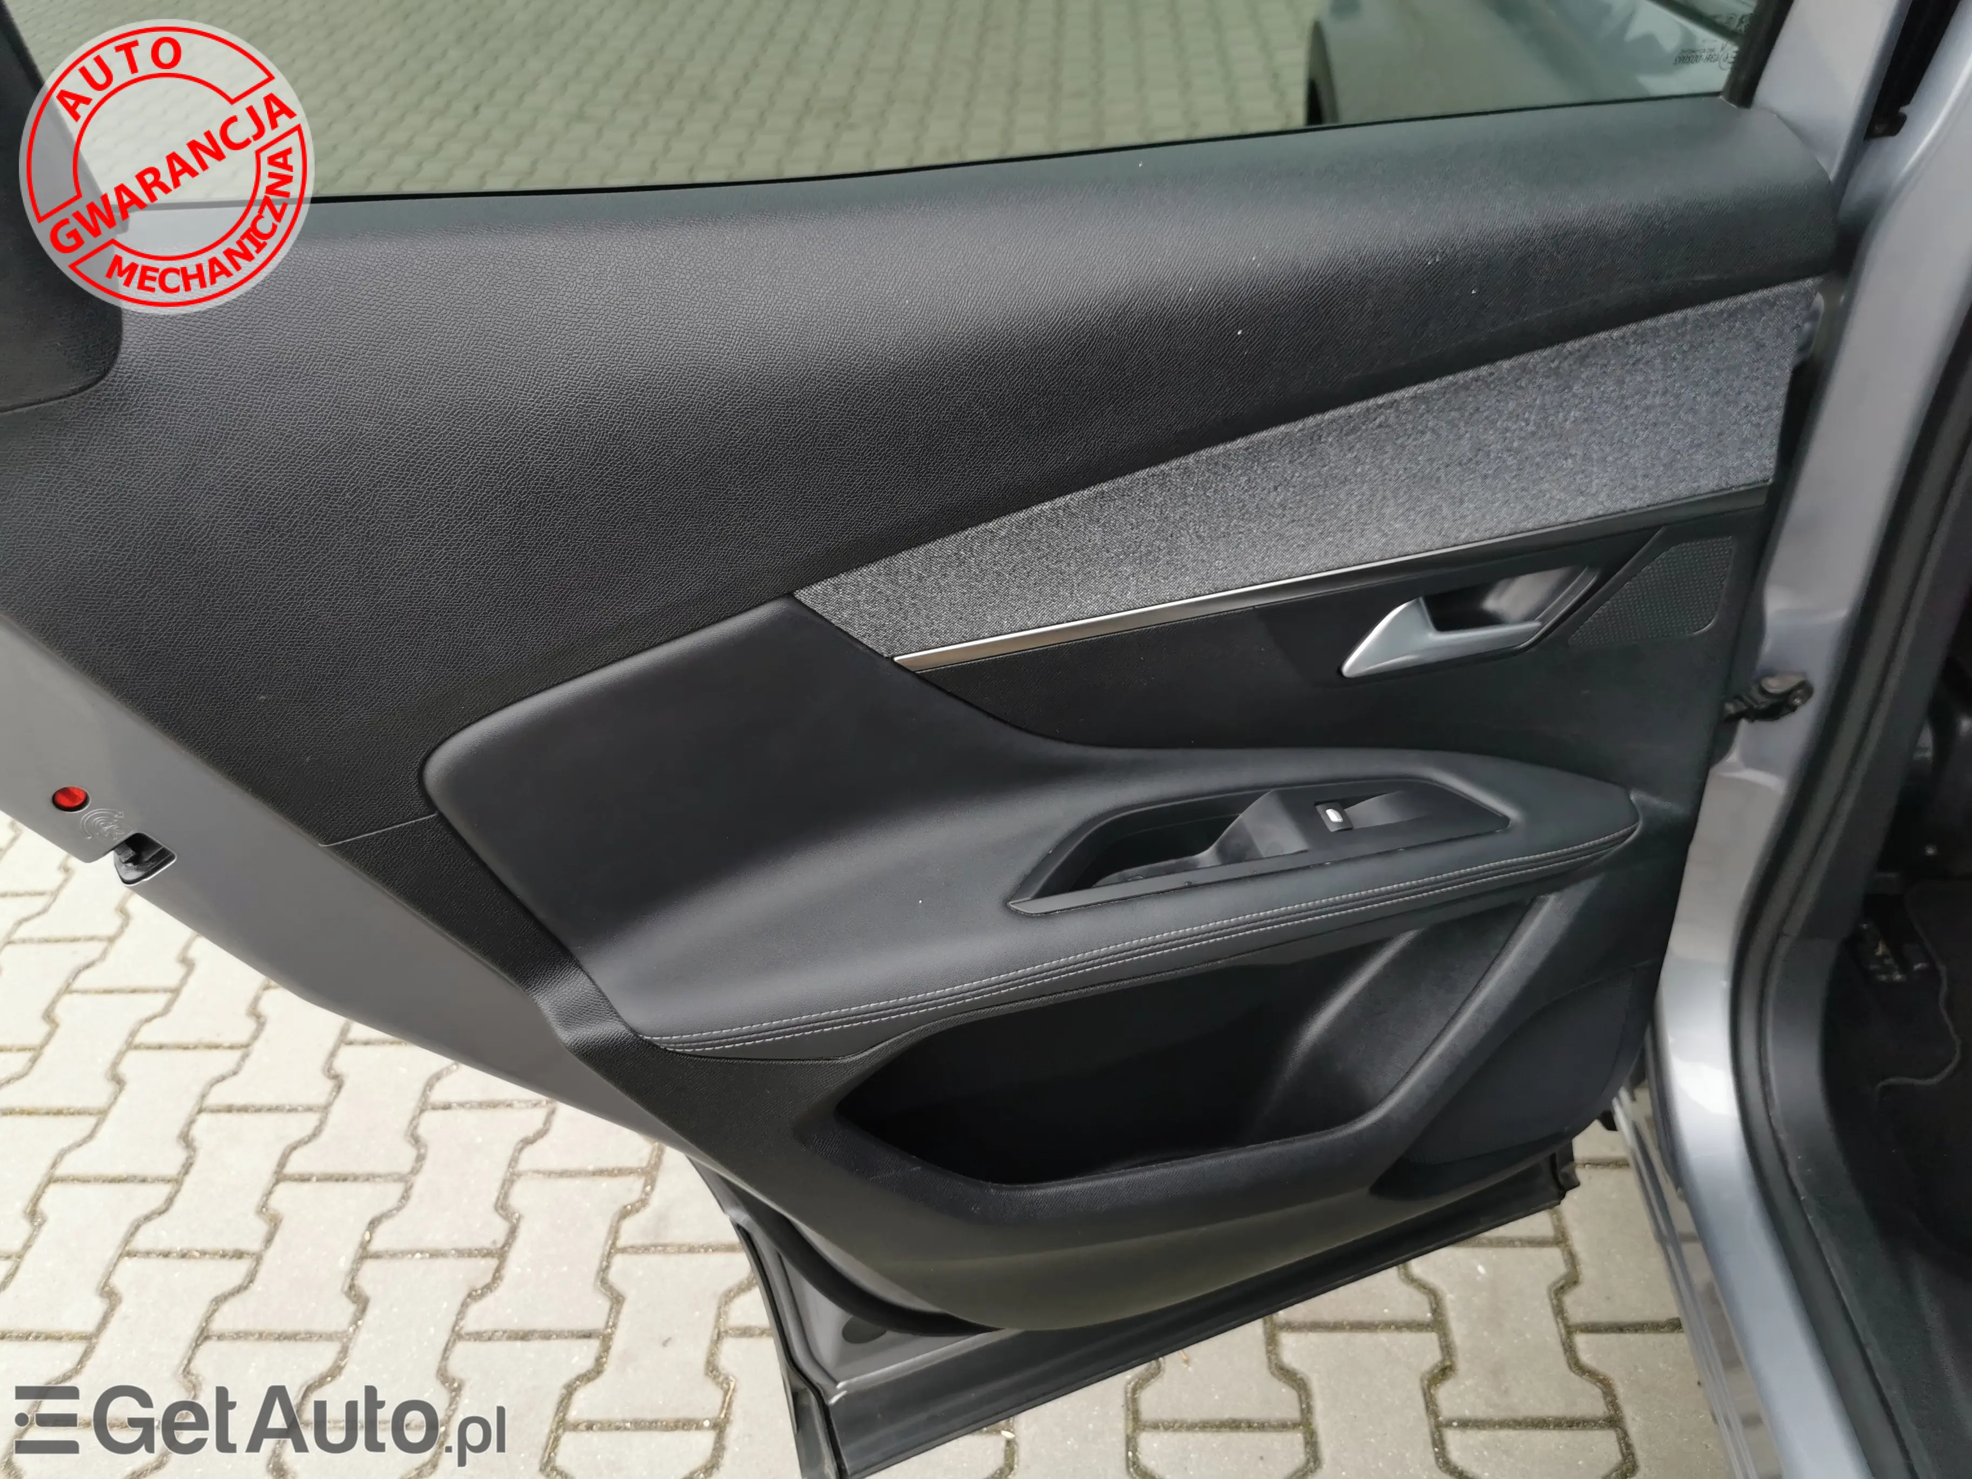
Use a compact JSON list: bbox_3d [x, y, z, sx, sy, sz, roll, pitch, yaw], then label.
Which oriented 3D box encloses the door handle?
[{"bbox_3d":[0.273,-0.067,0.876,0.155,0.055,0.037,-14,38,-11],"label":"door handle"}]

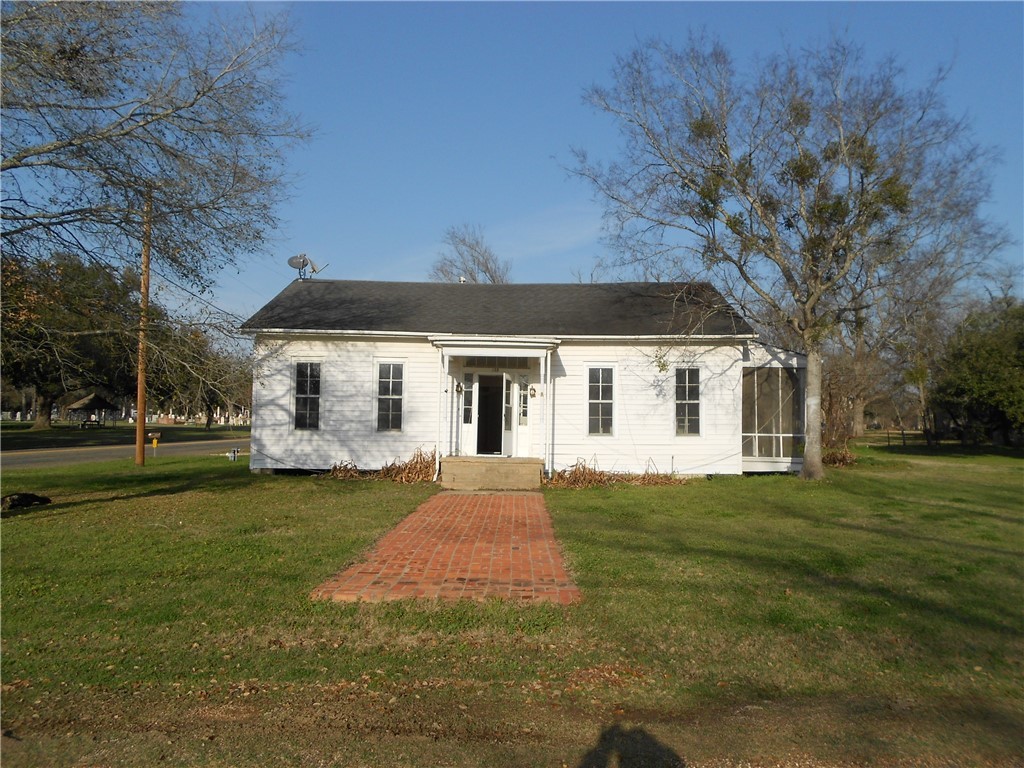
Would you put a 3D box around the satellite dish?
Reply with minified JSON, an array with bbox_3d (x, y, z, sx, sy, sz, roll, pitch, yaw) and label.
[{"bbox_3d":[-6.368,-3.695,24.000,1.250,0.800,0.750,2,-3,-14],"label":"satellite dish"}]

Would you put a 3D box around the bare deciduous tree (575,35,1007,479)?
[{"bbox_3d":[6.760,-3.131,18.807,10.200,10.800,9.600,1,-3,1],"label":"bare deciduous tree"}]

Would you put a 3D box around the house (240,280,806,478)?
[{"bbox_3d":[0.601,-0.303,23.141,14.400,5.800,11.000,1,-3,1],"label":"house"}]

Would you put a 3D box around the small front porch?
[{"bbox_3d":[-0.431,2.084,18.073,2.330,0.680,1.900,1,-3,1],"label":"small front porch"}]

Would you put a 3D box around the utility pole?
[{"bbox_3d":[-11.331,-1.764,23.760,0.290,8.600,0.290,1,-3,1],"label":"utility pole"}]

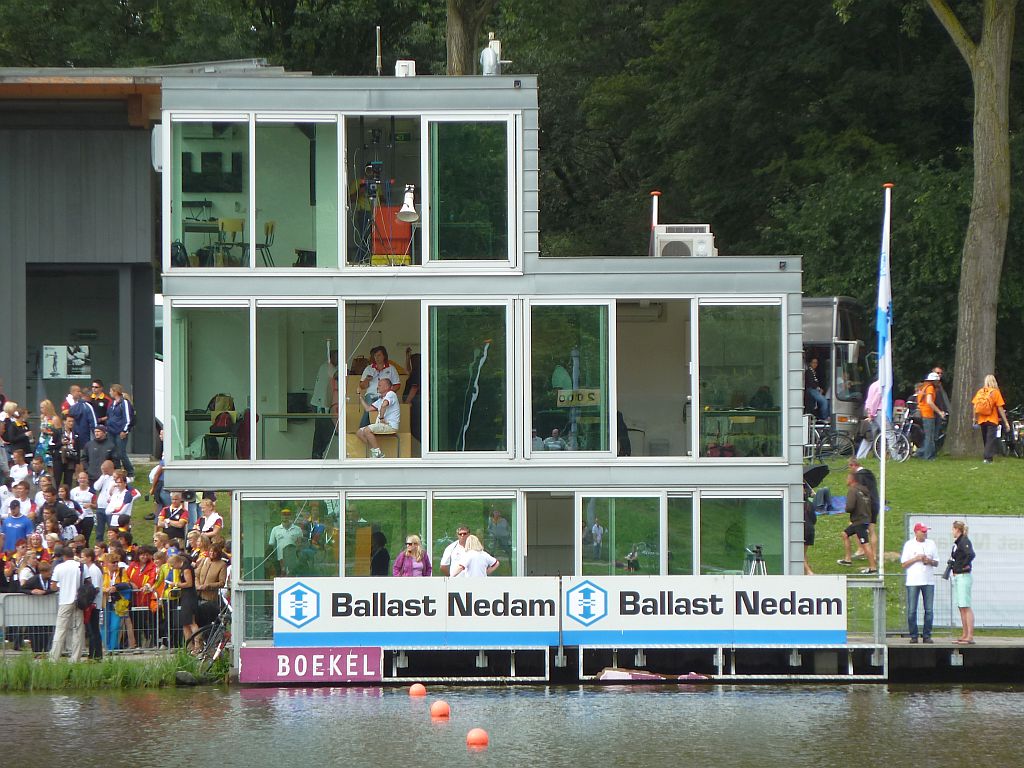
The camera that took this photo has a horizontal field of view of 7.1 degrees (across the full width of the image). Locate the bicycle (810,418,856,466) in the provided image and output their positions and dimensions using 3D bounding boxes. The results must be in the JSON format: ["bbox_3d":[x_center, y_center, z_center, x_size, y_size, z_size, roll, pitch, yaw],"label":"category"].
[{"bbox_3d":[5.834,1.145,161.000,1.800,1.080,0.600,0,-1,0],"label":"bicycle"}]

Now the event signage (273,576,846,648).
[{"bbox_3d":[0.686,3.251,117.500,8.200,1.000,0.050,0,-1,-1],"label":"event signage"}]

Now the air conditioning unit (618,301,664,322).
[{"bbox_3d":[1.883,-1.121,128.000,0.850,0.290,0.210,0,-1,0],"label":"air conditioning unit"}]

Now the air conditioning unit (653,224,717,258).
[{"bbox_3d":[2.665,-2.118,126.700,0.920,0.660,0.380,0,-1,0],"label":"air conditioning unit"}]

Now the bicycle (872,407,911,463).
[{"bbox_3d":[7.807,0.970,159.500,1.720,1.080,0.580,0,-1,-16],"label":"bicycle"}]

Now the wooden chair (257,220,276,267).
[{"bbox_3d":[-3.782,-2.037,122.700,0.500,0.800,0.420,0,-1,3],"label":"wooden chair"}]

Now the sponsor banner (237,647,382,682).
[{"bbox_3d":[-2.984,4.176,122.200,2.120,0.520,0.050,0,-1,0],"label":"sponsor banner"}]

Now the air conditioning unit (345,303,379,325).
[{"bbox_3d":[-2.537,-1.113,128.000,0.830,0.290,0.210,0,-1,0],"label":"air conditioning unit"}]

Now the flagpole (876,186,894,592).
[{"bbox_3d":[5.558,-0.022,122.700,0.220,5.950,0.200,1,-1,0],"label":"flagpole"}]

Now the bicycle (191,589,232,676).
[{"bbox_3d":[-4.186,3.667,118.500,0.480,1.020,1.680,13,7,34],"label":"bicycle"}]

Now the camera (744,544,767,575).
[{"bbox_3d":[3.687,3.161,123.500,0.750,1.500,0.750,0,-1,-18],"label":"camera"}]

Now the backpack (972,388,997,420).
[{"bbox_3d":[9.107,0.357,158.500,0.370,0.540,0.220,-1,-1,14],"label":"backpack"}]

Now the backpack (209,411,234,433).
[{"bbox_3d":[-4.320,0.571,122.000,0.350,0.360,0.220,0,-1,6],"label":"backpack"}]

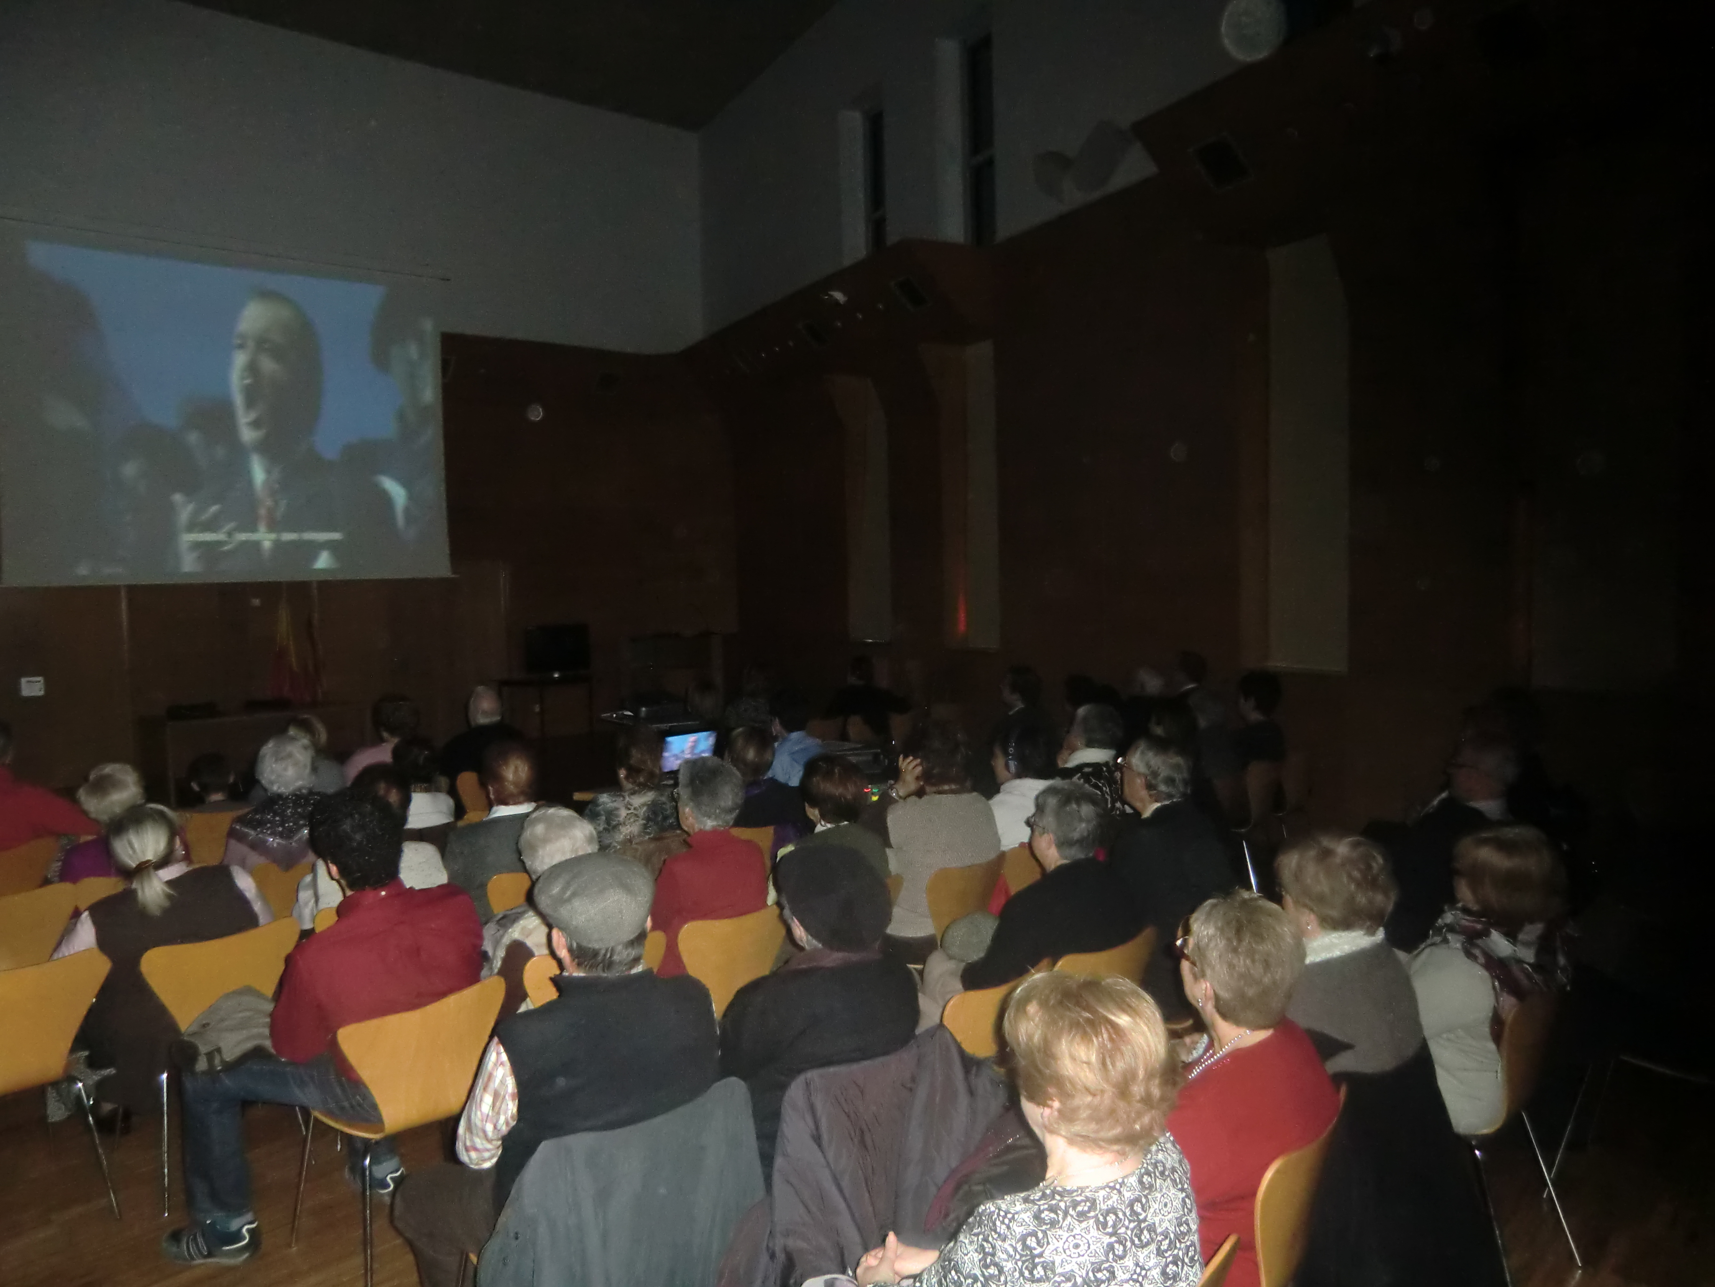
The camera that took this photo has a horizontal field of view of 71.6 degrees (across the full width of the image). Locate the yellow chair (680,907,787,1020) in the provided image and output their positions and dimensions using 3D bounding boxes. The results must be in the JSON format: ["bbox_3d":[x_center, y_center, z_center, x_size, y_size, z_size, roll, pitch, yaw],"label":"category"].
[{"bbox_3d":[-0.513,1.231,3.948,0.480,0.790,0.520,-4,4,-40],"label":"yellow chair"}]

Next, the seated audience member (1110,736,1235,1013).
[{"bbox_3d":[0.826,0.921,3.926,0.511,1.264,0.743,-4,4,-42],"label":"seated audience member"}]

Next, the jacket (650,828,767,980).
[{"bbox_3d":[-0.456,0.856,3.710,0.425,0.579,0.290,-3,4,-35],"label":"jacket"}]

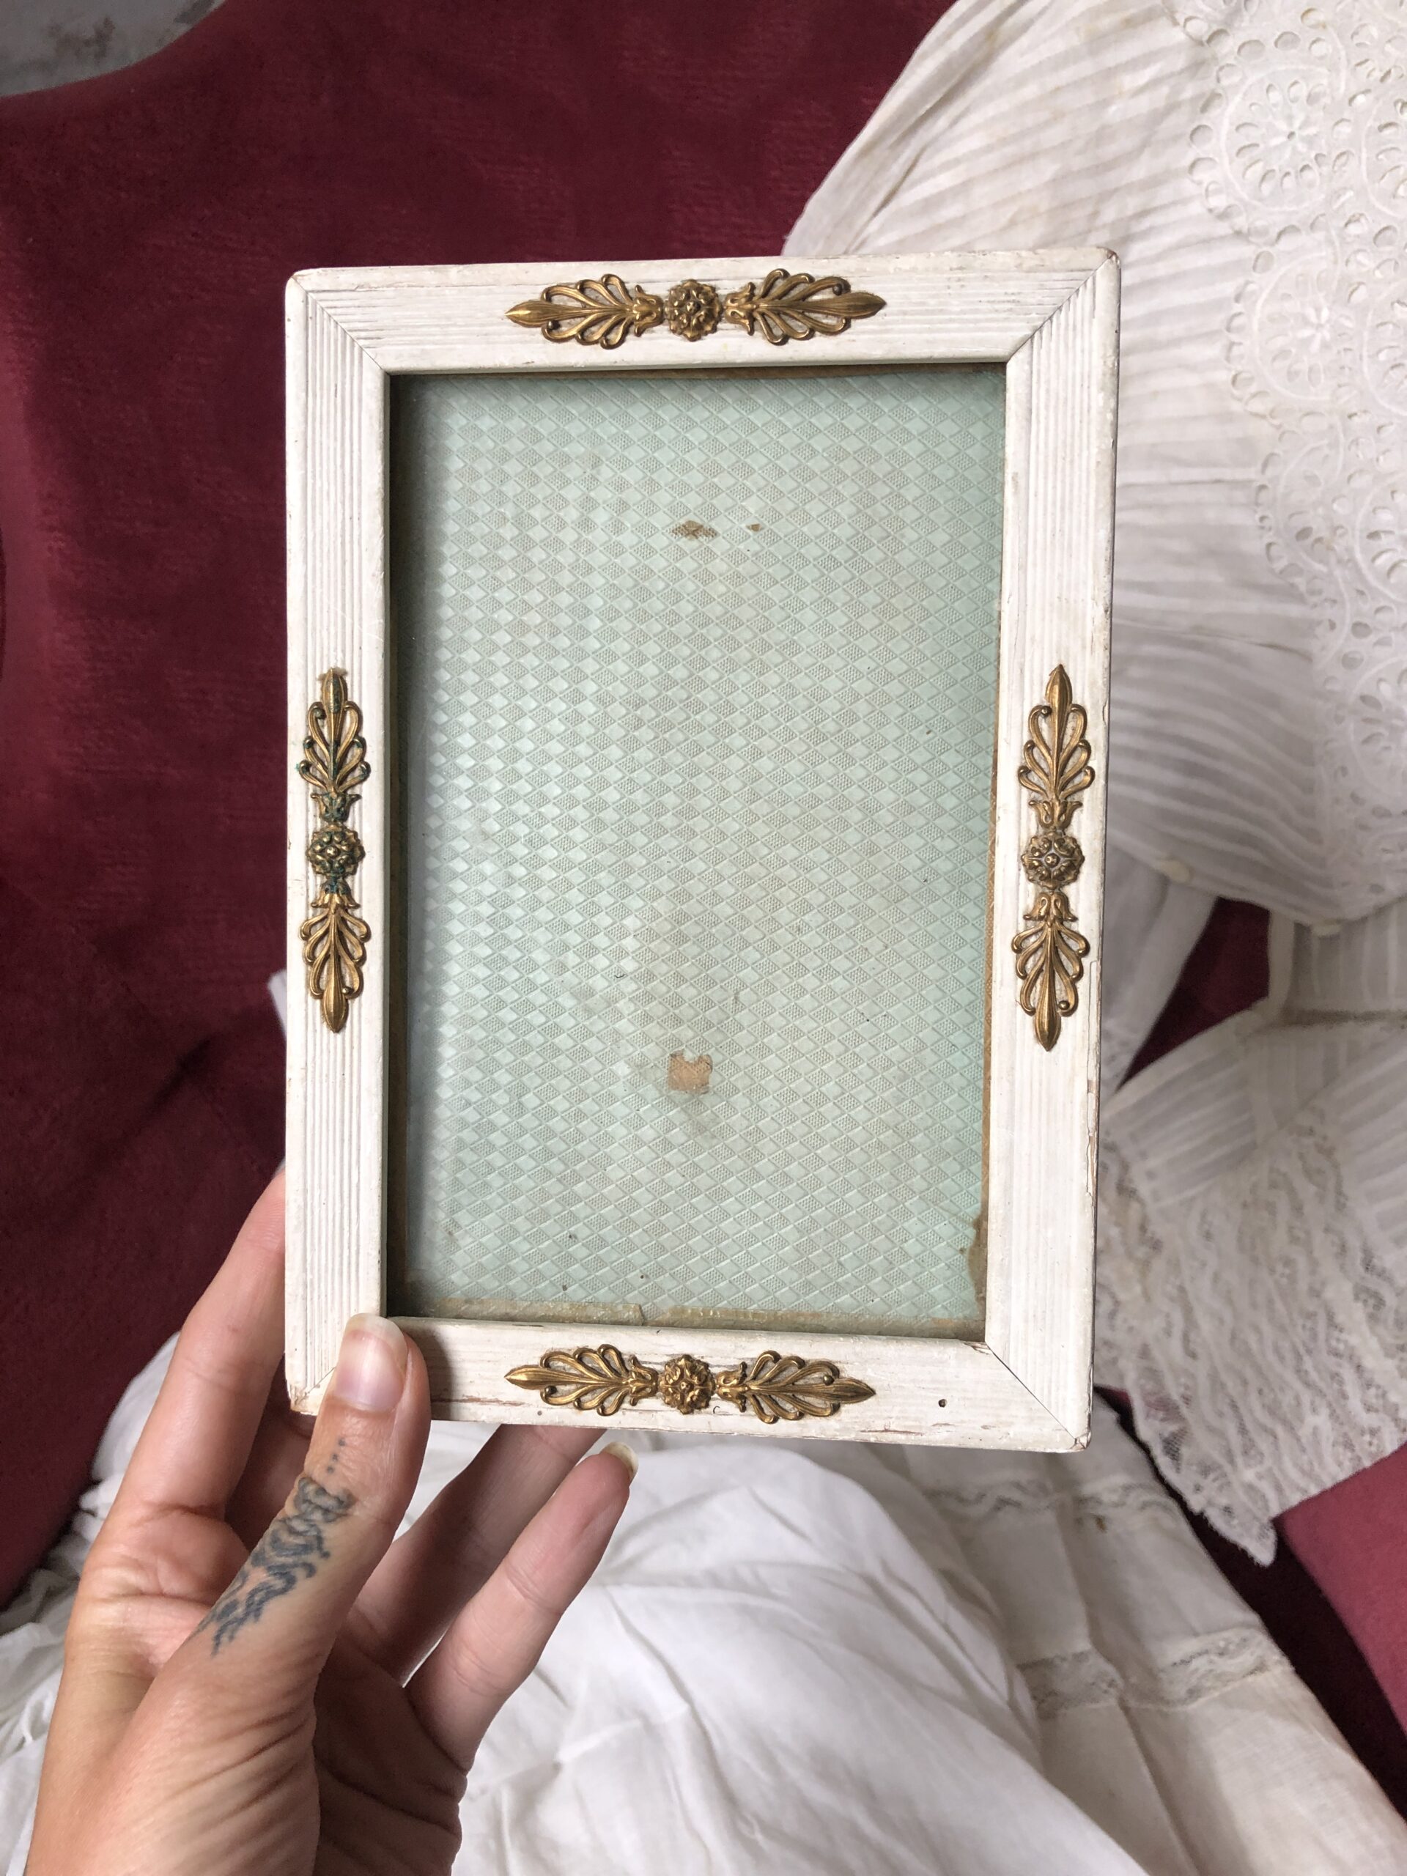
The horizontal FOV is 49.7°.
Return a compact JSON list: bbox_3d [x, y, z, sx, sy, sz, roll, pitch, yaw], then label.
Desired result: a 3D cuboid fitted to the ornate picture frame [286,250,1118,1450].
[{"bbox_3d":[-0.003,-0.014,0.266,0.141,0.016,0.201,1,93,5],"label":"ornate picture frame"}]

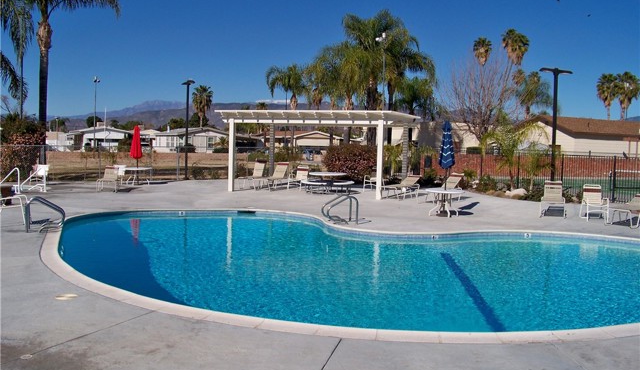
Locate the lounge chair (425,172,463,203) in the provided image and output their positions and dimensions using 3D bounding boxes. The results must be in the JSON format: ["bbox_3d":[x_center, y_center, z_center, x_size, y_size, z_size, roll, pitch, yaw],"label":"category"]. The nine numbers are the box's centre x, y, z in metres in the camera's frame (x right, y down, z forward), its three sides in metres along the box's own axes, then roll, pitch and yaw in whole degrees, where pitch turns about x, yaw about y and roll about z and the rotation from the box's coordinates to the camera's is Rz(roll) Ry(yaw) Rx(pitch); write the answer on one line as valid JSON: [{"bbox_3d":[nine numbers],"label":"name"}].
[{"bbox_3d":[4.342,0.109,21.268,1.550,0.990,0.650,-1,4,-34],"label":"lounge chair"}]

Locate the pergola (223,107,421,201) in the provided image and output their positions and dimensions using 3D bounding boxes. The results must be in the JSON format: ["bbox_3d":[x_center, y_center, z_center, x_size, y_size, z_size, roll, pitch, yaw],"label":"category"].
[{"bbox_3d":[0.026,-1.164,22.873,6.500,2.940,4.150,3,4,21],"label":"pergola"}]

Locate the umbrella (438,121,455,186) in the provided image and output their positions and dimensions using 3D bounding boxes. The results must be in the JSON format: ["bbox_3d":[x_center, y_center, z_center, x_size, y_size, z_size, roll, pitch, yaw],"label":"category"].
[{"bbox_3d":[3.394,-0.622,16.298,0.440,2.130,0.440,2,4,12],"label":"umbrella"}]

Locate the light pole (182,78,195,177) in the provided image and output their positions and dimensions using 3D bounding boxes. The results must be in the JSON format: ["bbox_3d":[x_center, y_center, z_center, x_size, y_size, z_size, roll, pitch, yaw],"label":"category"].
[{"bbox_3d":[-6.388,-2.620,29.445,0.330,4.800,0.950,-2,5,-41],"label":"light pole"}]

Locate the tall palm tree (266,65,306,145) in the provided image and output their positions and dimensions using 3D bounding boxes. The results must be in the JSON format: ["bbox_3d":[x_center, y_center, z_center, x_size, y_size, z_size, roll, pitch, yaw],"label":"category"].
[{"bbox_3d":[-2.630,-6.564,56.698,4.300,9.350,4.300,2,4,0],"label":"tall palm tree"}]

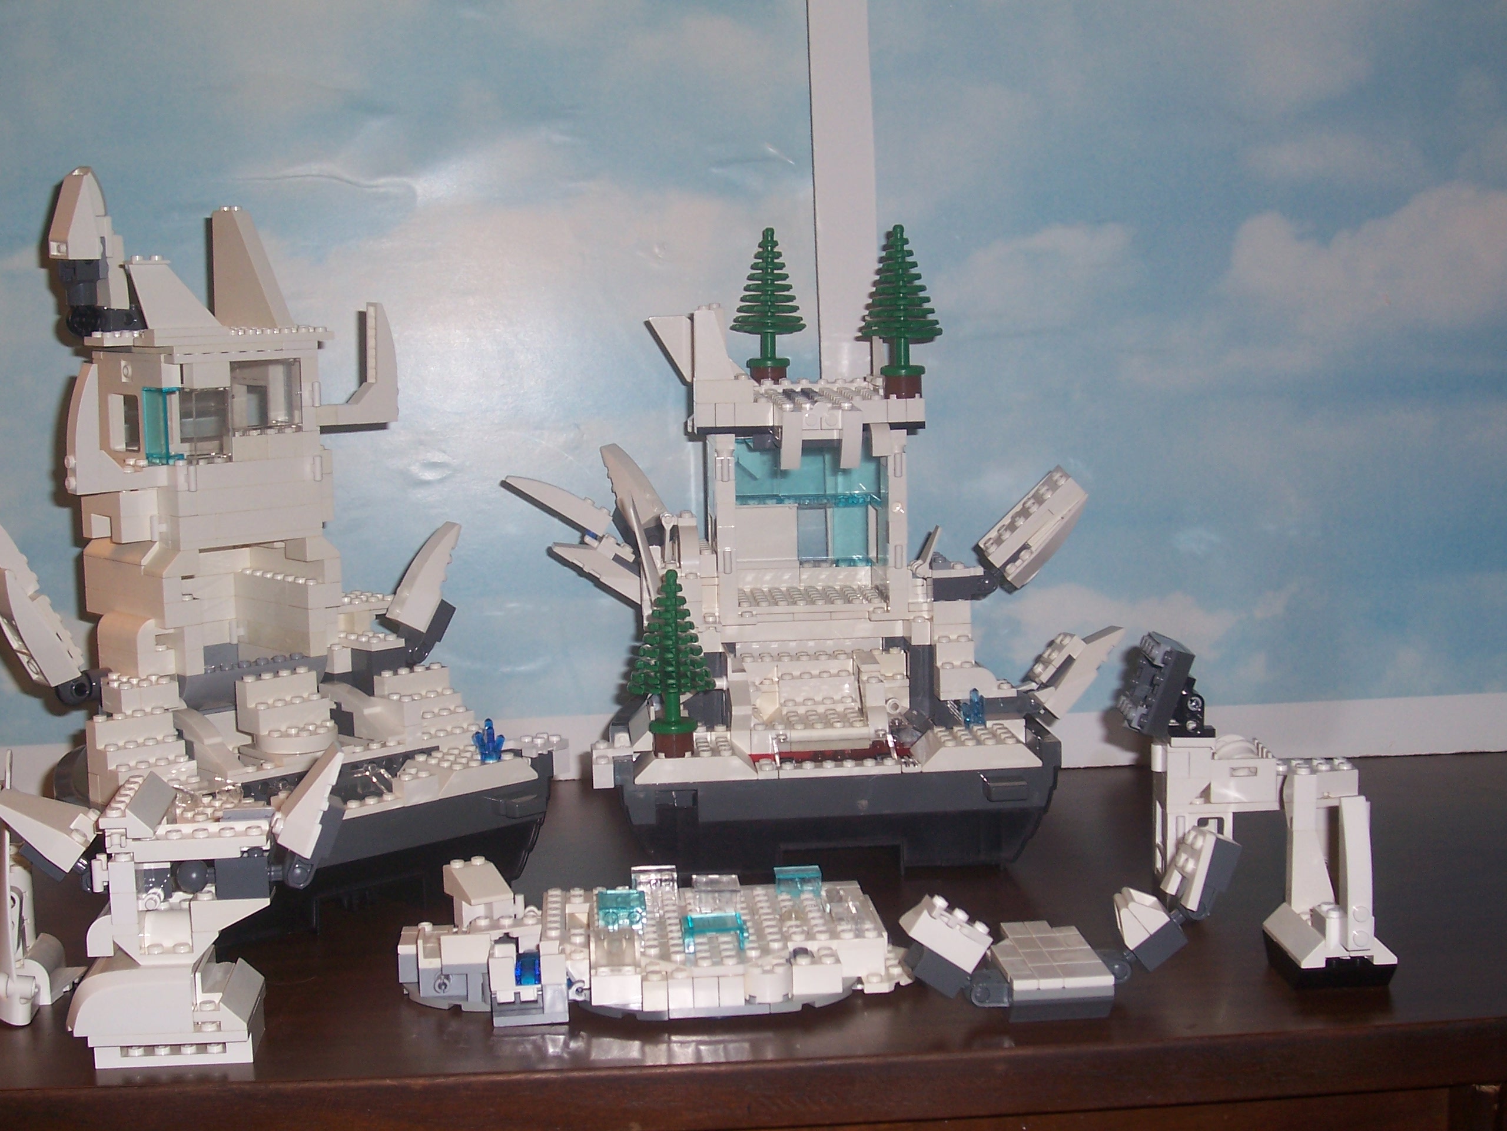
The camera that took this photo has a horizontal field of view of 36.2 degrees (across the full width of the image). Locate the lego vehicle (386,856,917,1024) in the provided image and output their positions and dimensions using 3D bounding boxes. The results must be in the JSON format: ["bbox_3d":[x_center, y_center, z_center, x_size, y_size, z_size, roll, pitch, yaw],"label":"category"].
[{"bbox_3d":[-0.035,0.117,0.772,0.166,0.046,0.096,-2,8,-5],"label":"lego vehicle"}]

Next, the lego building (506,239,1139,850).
[{"bbox_3d":[0.028,-0.015,0.963,0.262,0.252,0.168,-2,8,-4],"label":"lego building"}]

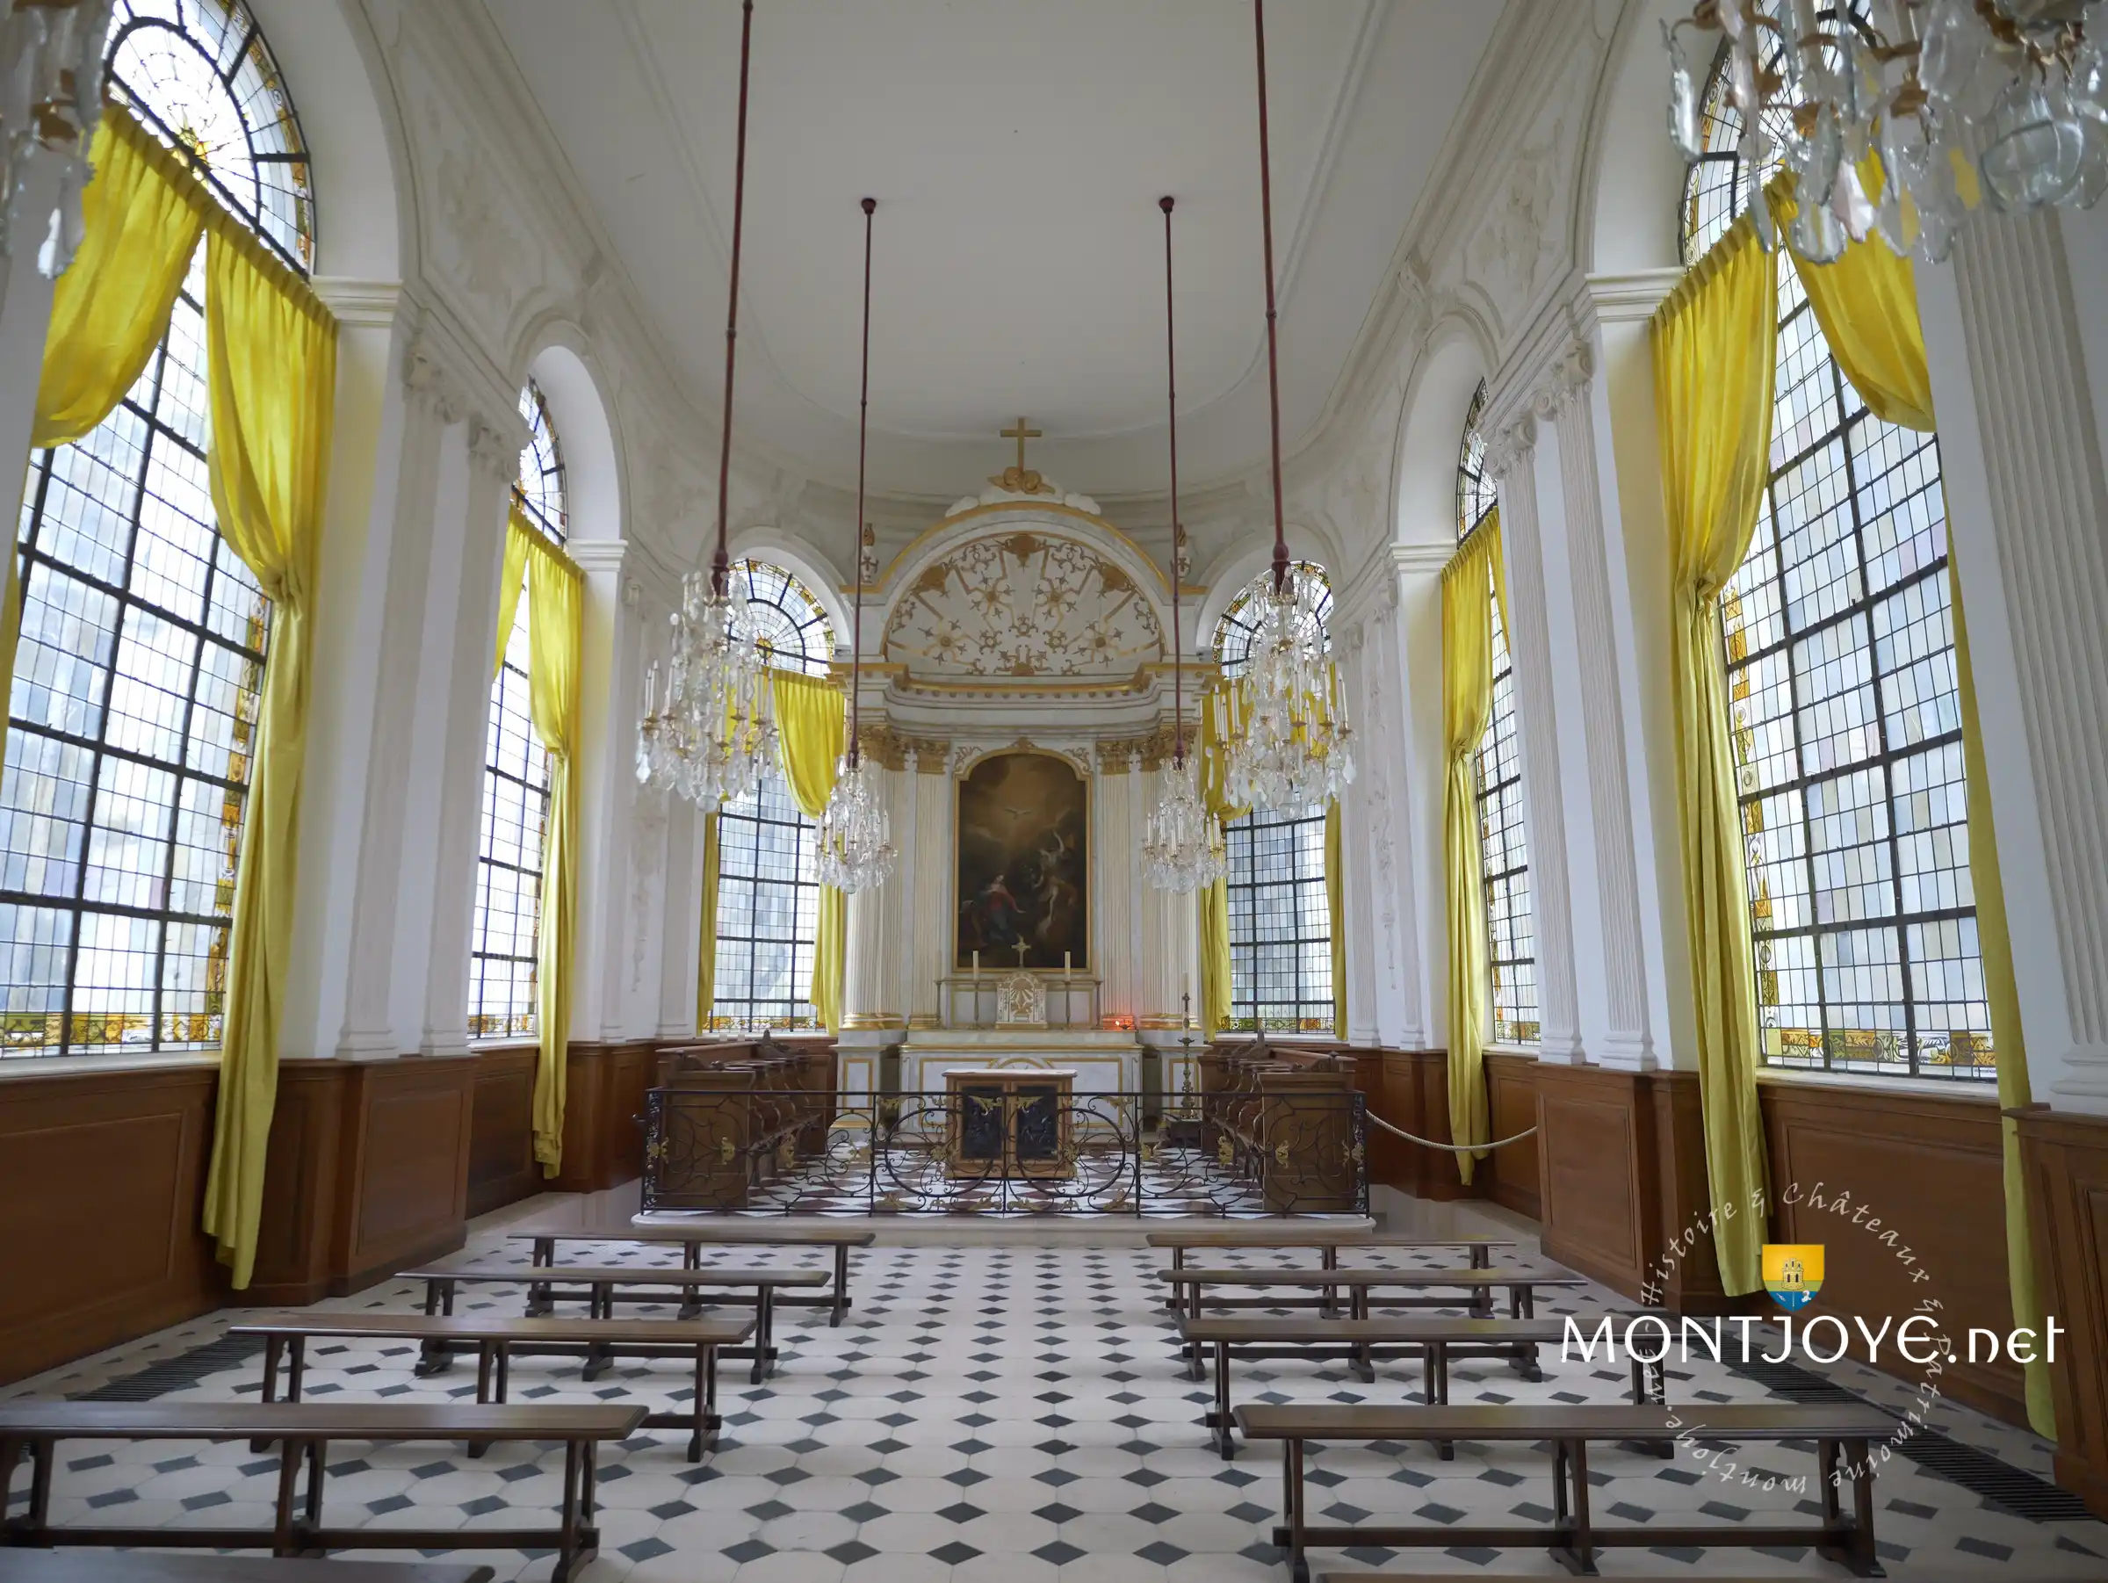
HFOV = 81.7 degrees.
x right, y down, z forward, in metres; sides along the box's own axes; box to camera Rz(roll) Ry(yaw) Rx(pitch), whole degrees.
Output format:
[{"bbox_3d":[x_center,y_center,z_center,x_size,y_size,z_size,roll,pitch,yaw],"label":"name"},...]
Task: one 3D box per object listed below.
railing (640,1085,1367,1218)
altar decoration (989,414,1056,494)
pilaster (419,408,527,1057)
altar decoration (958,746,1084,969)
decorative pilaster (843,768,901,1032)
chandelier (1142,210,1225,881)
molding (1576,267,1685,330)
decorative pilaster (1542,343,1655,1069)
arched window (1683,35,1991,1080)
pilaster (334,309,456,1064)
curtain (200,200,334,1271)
[{"bbox_3d":[-0.369,2.824,9.557,5.590,0.933,0.341,0,-11,-1],"label":"railing"},{"bbox_3d":[-0.450,-4.634,16.836,0.822,1.149,0.280,0,-11,-1],"label":"altar decoration"},{"bbox_3d":[-4.217,-0.421,8.961,0.140,4.698,0.592,0,-11,-1],"label":"pilaster"},{"bbox_3d":[-0.418,0.914,16.545,1.862,3.013,0.150,0,-11,-1],"label":"altar decoration"},{"bbox_3d":[-2.334,1.295,15.118,0.680,3.272,0.420,3,-11,-12],"label":"decorative pilaster"},{"bbox_3d":[1.181,-2.498,11.479,0.747,6.955,0.747,0,-11,-1],"label":"chandelier"},{"bbox_3d":[3.817,-3.234,7.987,0.656,0.336,0.150,0,-11,-1],"label":"molding"},{"bbox_3d":[3.586,-0.626,8.074,0.140,4.698,0.592,0,-11,-1],"label":"decorative pilaster"},{"bbox_3d":[4.303,-1.772,6.669,0.200,6.549,2.600,0,-11,-1],"label":"arched window"},{"bbox_3d":[-4.206,-0.607,7.981,0.140,4.698,0.592,0,-11,-1],"label":"pilaster"},{"bbox_3d":[-4.578,-0.217,6.715,0.300,5.840,1.360,0,-11,-1],"label":"curtain"}]

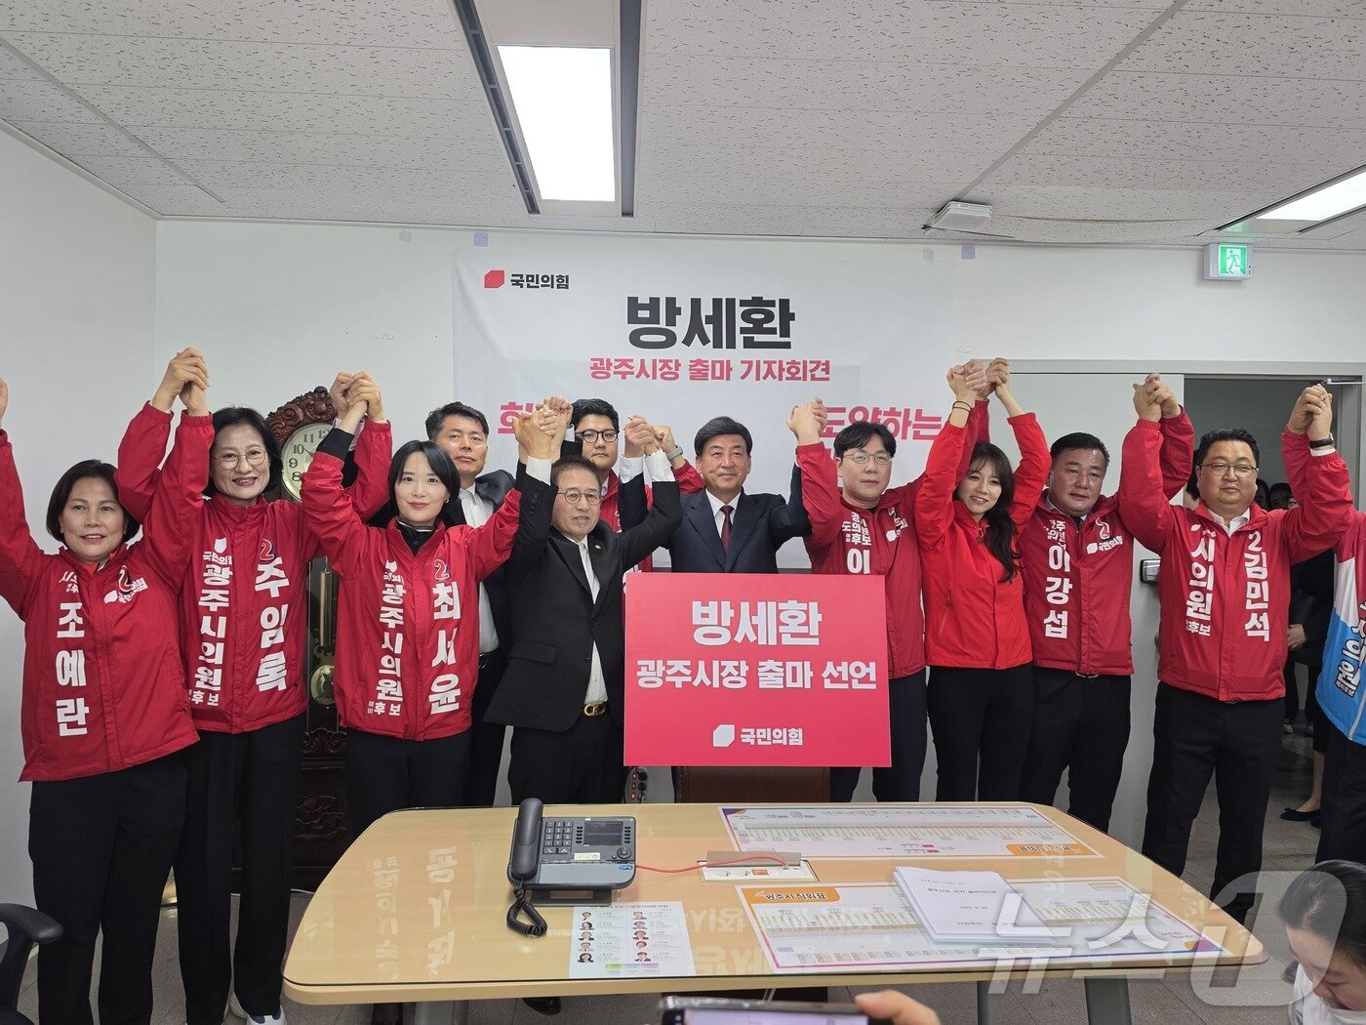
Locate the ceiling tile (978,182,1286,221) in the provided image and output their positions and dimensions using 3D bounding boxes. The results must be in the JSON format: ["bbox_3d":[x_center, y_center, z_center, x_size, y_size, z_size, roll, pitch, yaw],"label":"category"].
[{"bbox_3d":[1.628,-1.182,3.451,1.190,0.018,0.300,1,1,-4],"label":"ceiling tile"}]

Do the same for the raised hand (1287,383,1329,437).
[{"bbox_3d":[2.051,-0.336,2.980,0.125,0.170,0.110,1,1,35],"label":"raised hand"}]

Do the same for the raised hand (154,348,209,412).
[{"bbox_3d":[-1.260,-0.332,2.280,0.120,0.155,0.090,0,1,-9],"label":"raised hand"}]

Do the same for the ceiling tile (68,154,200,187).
[{"bbox_3d":[-2.025,-1.261,3.336,0.330,0.015,0.300,1,1,-4],"label":"ceiling tile"}]

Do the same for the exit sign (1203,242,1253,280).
[{"bbox_3d":[2.391,-1.102,3.980,0.185,0.155,0.055,1,1,-4],"label":"exit sign"}]

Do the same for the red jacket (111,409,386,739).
[{"bbox_3d":[-1.177,0.151,2.500,0.710,0.890,0.320,1,1,-13],"label":"red jacket"}]

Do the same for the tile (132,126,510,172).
[{"bbox_3d":[-1.197,-1.223,3.040,1.190,0.018,0.295,0,1,-4],"label":"tile"}]

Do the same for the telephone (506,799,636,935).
[{"bbox_3d":[-0.213,0.665,1.767,0.250,0.160,0.250,1,1,-4],"label":"telephone"}]

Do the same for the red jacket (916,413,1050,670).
[{"bbox_3d":[0.984,0.093,3.000,0.410,0.820,0.310,1,1,6],"label":"red jacket"}]

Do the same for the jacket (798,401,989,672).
[{"bbox_3d":[0.720,0.096,3.150,0.610,0.920,0.340,1,1,0],"label":"jacket"}]

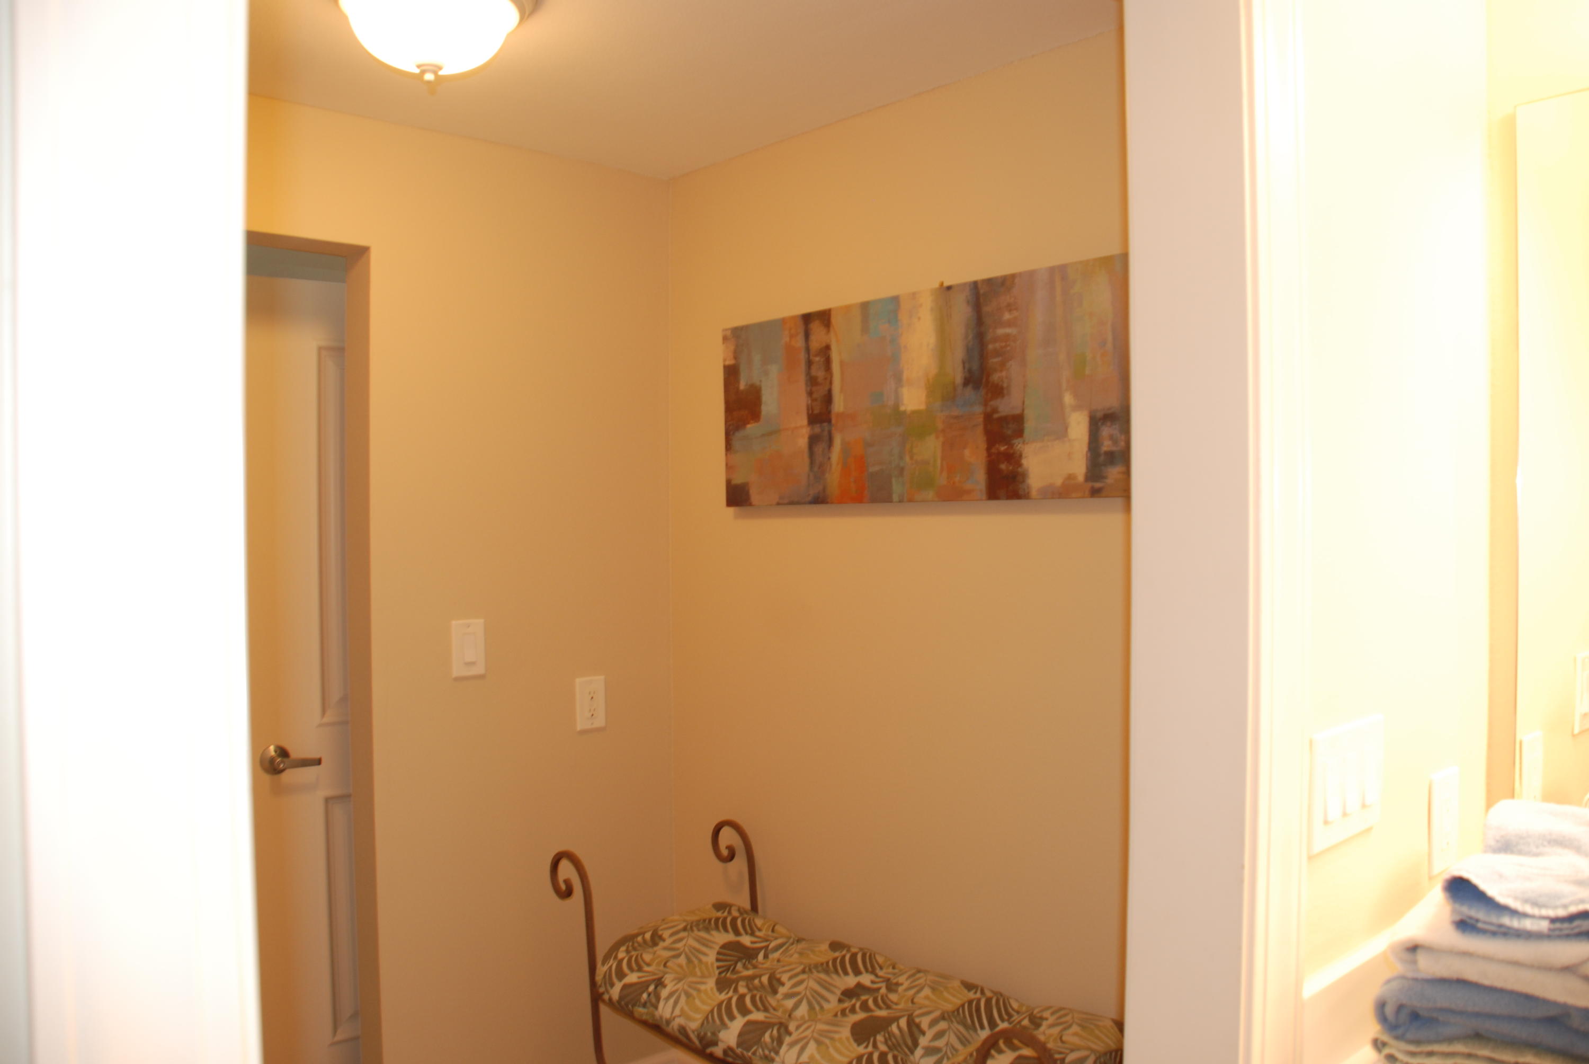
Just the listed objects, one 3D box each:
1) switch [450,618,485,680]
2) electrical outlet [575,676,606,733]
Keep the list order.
[{"bbox_3d":[-0.697,0.249,2.553,0.077,0.121,0.011,-2,2,-43],"label":"switch"},{"bbox_3d":[-0.471,0.397,2.764,0.077,0.121,0.011,-2,2,-43],"label":"electrical outlet"}]

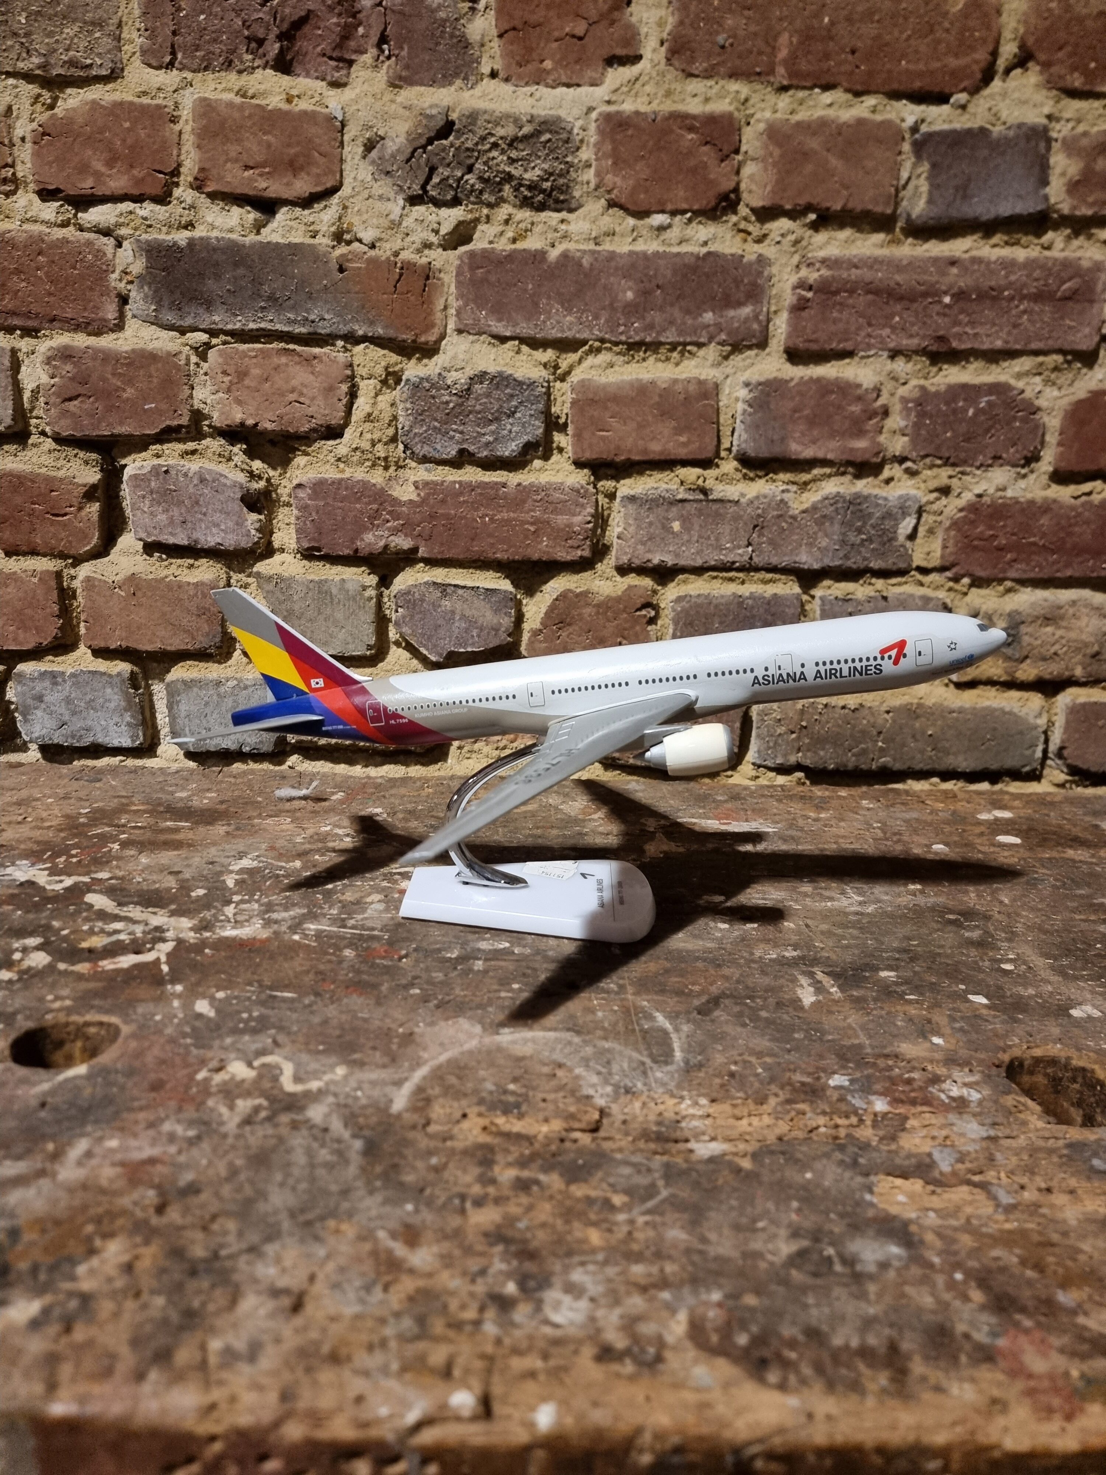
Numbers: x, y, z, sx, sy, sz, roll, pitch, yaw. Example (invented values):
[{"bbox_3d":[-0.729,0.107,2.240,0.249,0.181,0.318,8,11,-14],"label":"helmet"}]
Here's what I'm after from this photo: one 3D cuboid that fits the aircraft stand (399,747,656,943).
[{"bbox_3d":[-0.008,0.036,0.446,0.110,0.078,0.070,2,15,3],"label":"aircraft stand"}]

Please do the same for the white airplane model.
[{"bbox_3d":[0.015,0.011,0.427,0.318,0.137,0.301,3,15,6],"label":"white airplane model"}]

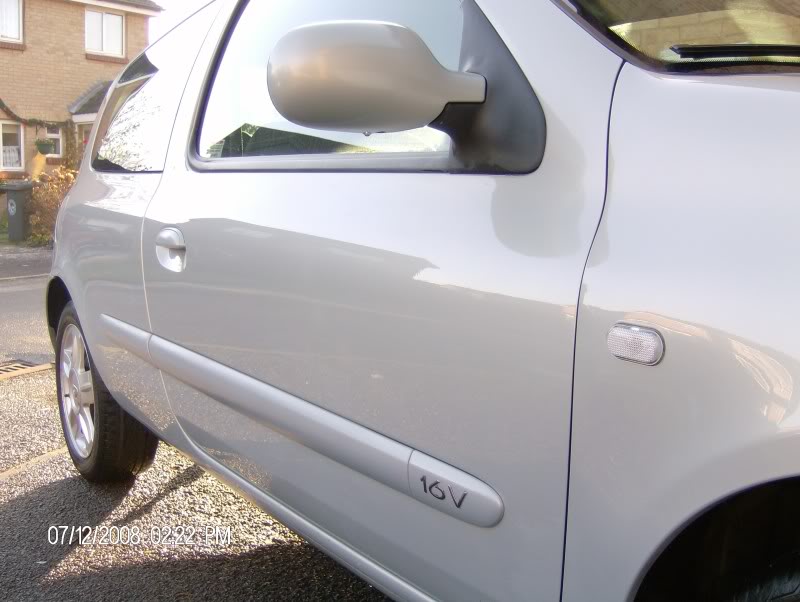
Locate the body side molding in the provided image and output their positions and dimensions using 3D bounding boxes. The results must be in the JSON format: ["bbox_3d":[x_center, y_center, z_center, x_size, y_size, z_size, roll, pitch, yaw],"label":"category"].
[{"bbox_3d":[-0.353,0.159,1.663,0.036,0.077,1.640,-5,9,-36],"label":"body side molding"}]

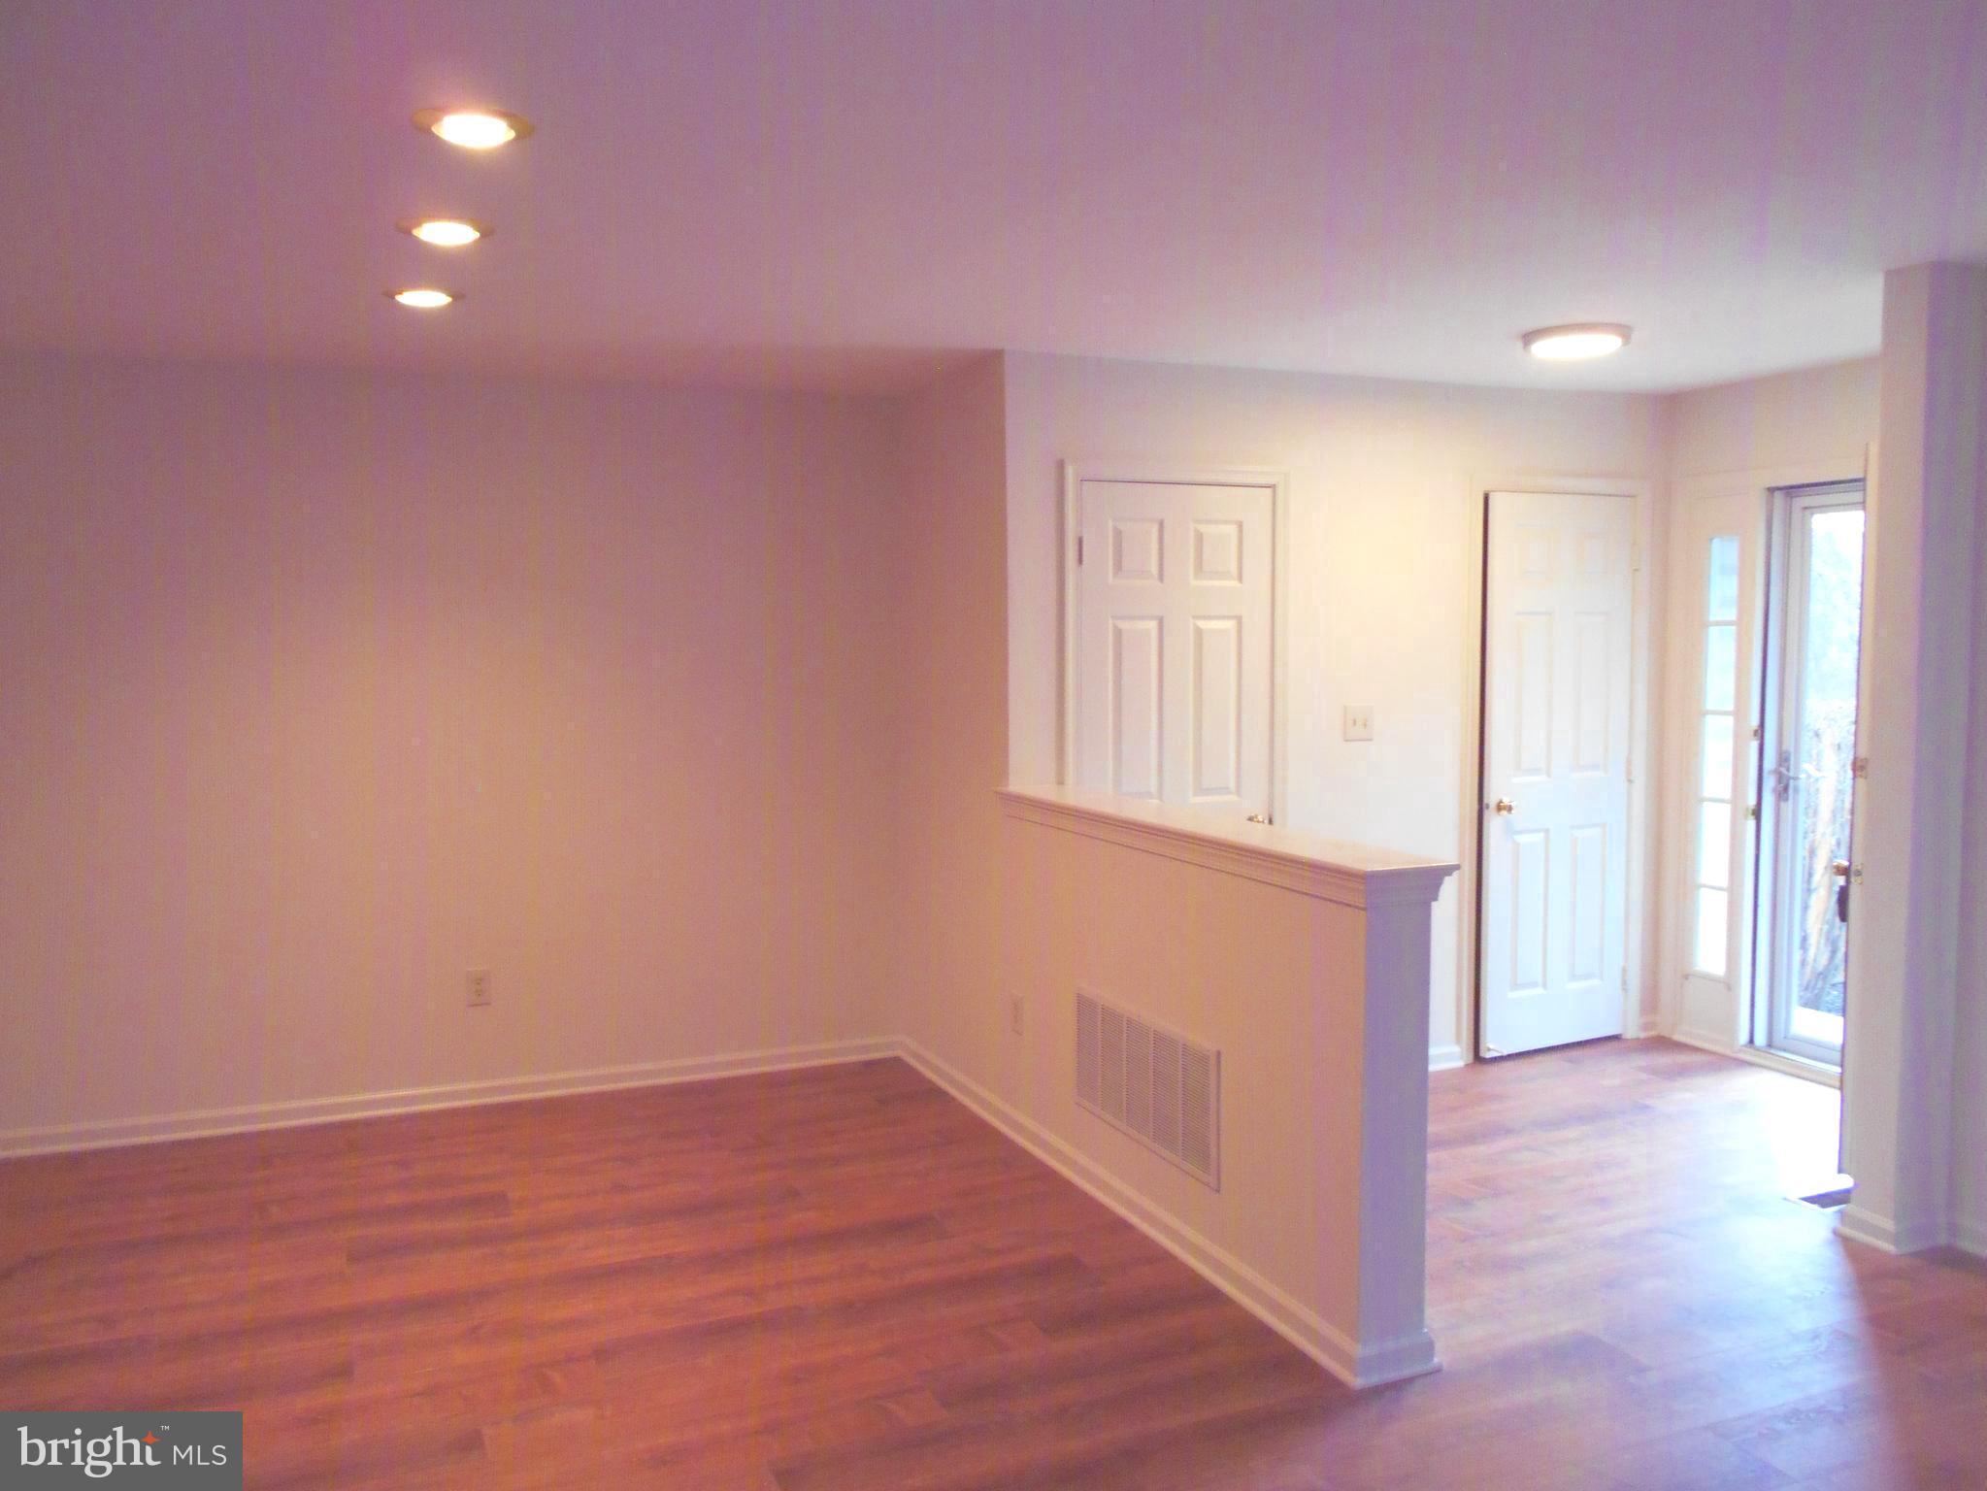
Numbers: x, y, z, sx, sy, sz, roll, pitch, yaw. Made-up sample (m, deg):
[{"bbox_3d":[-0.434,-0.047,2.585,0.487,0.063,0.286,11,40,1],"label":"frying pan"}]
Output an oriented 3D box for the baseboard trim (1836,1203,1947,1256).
[{"bbox_3d":[2.290,1.224,3.814,0.180,0.080,0.174,-2,4,-23],"label":"baseboard trim"}]

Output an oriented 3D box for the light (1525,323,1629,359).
[{"bbox_3d":[1.708,-1.173,4.369,0.295,0.050,0.295,-2,4,-23],"label":"light"}]

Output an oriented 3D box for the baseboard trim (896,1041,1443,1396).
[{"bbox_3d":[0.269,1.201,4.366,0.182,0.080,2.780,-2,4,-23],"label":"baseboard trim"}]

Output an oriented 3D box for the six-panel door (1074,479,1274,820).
[{"bbox_3d":[0.605,0.173,4.845,0.715,2.025,0.050,-2,4,-23],"label":"six-panel door"}]

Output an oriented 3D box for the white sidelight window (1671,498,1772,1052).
[{"bbox_3d":[2.636,0.091,5.425,0.050,2.003,0.362,-2,4,-23],"label":"white sidelight window"}]

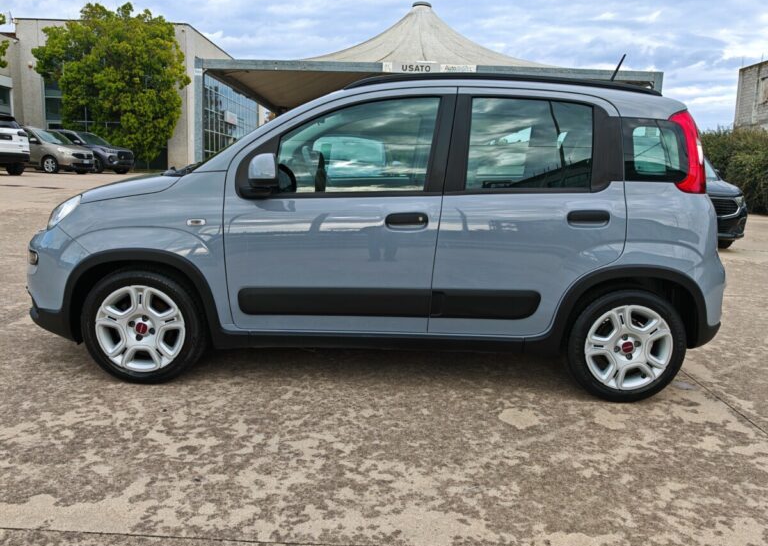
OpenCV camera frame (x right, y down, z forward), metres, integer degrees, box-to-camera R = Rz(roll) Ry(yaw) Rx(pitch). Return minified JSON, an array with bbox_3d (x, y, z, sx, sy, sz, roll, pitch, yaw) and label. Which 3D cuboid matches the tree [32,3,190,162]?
[{"bbox_3d":[-11.373,-7.784,25.000,6.000,7.000,5.600,-3,11,-27],"label":"tree"}]

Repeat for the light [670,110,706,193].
[{"bbox_3d":[1.407,-0.575,2.811,0.180,0.420,0.170,2,0,-1],"label":"light"}]

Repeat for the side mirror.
[{"bbox_3d":[-0.537,-0.423,2.623,0.130,0.190,0.190,2,10,-1],"label":"side mirror"}]

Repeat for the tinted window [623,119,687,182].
[{"bbox_3d":[1.242,-0.564,2.766,0.280,0.310,0.060,3,-5,-6],"label":"tinted window"}]

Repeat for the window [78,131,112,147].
[{"bbox_3d":[-10.981,-5.101,22.800,0.850,0.150,1.380,43,13,1],"label":"window"}]

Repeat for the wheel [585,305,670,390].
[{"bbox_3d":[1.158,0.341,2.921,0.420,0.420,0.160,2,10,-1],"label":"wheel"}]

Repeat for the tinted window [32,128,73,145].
[{"bbox_3d":[-11.622,-4.768,21.000,0.800,0.150,1.350,43,14,1],"label":"tinted window"}]

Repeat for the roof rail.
[{"bbox_3d":[0.573,-0.892,2.875,1.530,0.110,0.050,2,10,-1],"label":"roof rail"}]

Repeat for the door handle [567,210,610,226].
[{"bbox_3d":[0.930,-0.256,2.734,0.205,0.075,0.055,2,10,-1],"label":"door handle"}]

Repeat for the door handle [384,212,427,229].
[{"bbox_3d":[0.102,-0.240,2.732,0.205,0.078,0.055,2,10,-1],"label":"door handle"}]

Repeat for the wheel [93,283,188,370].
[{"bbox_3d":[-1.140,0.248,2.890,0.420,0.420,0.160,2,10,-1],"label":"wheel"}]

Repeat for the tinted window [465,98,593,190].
[{"bbox_3d":[0.672,-0.591,2.758,0.590,0.440,0.060,2,-4,-1],"label":"tinted window"}]

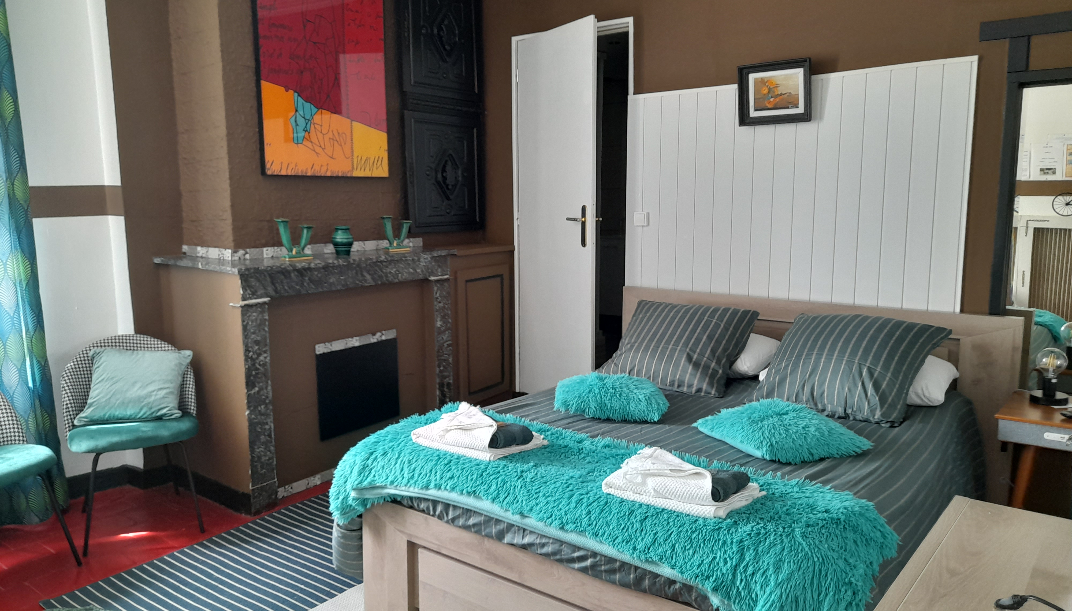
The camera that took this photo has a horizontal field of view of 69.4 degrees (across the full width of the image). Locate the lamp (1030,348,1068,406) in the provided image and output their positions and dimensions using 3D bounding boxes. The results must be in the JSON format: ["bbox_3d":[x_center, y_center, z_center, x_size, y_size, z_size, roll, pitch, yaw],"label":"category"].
[{"bbox_3d":[1.932,0.262,2.911,0.142,0.218,0.142,6,10,37],"label":"lamp"}]

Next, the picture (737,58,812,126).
[{"bbox_3d":[1.094,-0.972,3.551,0.330,0.272,0.036,6,17,37],"label":"picture"}]

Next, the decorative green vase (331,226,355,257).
[{"bbox_3d":[-0.948,-0.318,3.803,0.100,0.145,0.100,0,8,0],"label":"decorative green vase"}]

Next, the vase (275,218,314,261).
[{"bbox_3d":[-1.109,-0.304,3.569,0.060,0.190,0.180,6,10,37],"label":"vase"}]

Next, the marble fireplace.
[{"bbox_3d":[-1.102,0.275,3.960,0.692,1.073,1.274,6,10,37],"label":"marble fireplace"}]

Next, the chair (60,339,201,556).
[{"bbox_3d":[-1.683,0.539,3.224,0.490,0.770,0.550,-6,10,-33],"label":"chair"}]

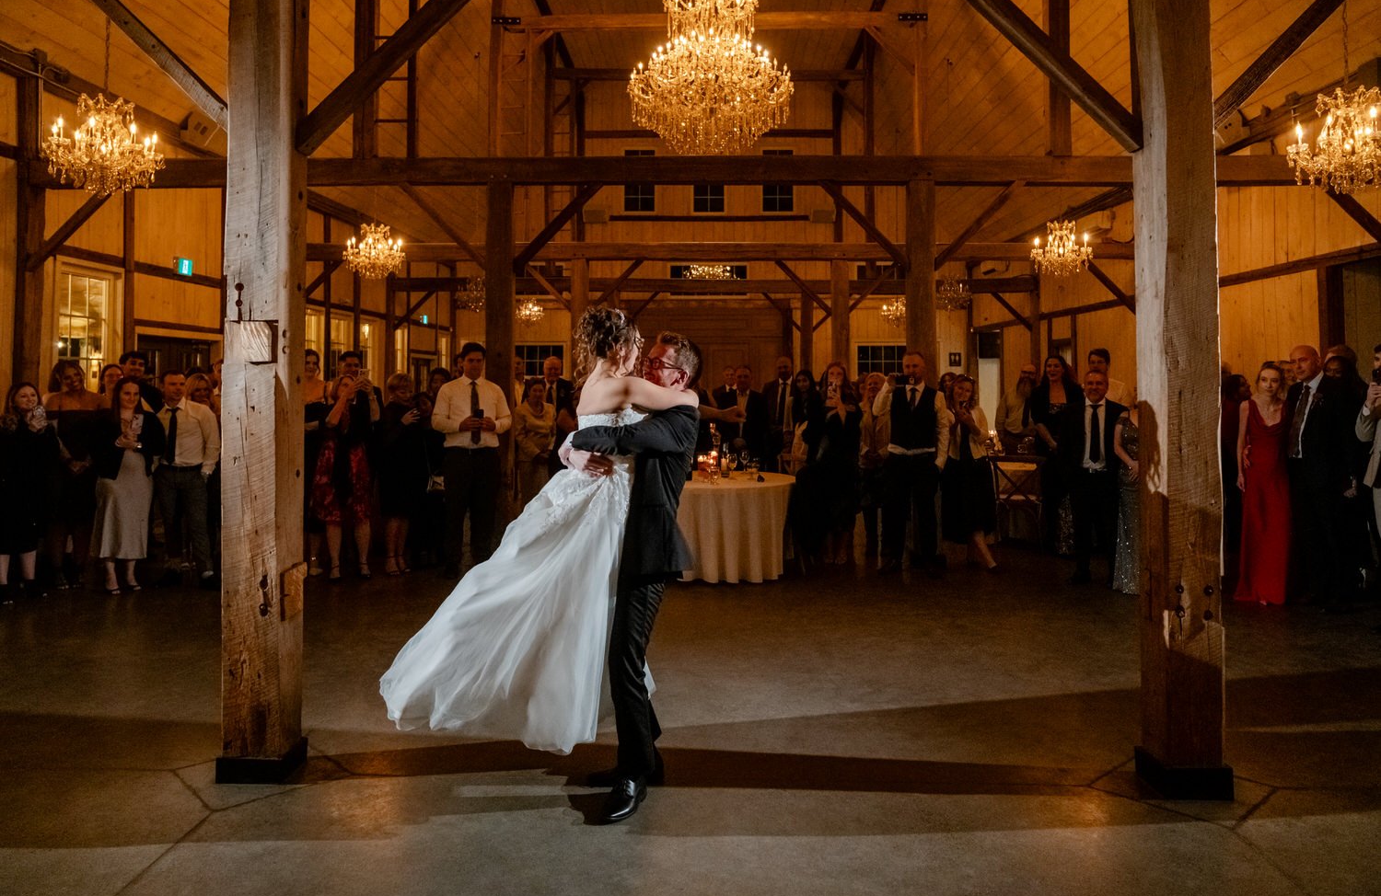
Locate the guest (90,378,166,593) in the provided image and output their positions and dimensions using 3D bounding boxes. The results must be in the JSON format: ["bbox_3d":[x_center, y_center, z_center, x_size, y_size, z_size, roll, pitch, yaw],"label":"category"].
[{"bbox_3d":[-4.279,0.287,7.000,0.530,1.630,0.380,-2,4,-36],"label":"guest"}]

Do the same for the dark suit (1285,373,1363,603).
[{"bbox_3d":[4.399,0.285,6.400,0.420,1.620,0.540,-2,3,-31],"label":"dark suit"}]

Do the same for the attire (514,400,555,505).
[{"bbox_3d":[-1.523,0.201,9.038,0.410,1.340,0.270,0,4,-7],"label":"attire"}]

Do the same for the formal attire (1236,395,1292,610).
[{"bbox_3d":[4.010,0.378,6.450,0.420,1.430,0.360,2,3,34],"label":"formal attire"}]

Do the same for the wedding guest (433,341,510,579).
[{"bbox_3d":[-1.732,0.094,7.300,0.600,1.860,0.420,-1,3,-16],"label":"wedding guest"}]

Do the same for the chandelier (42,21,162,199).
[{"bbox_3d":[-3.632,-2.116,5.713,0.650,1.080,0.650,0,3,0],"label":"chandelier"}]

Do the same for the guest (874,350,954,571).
[{"bbox_3d":[1.796,0.119,7.458,0.600,1.790,0.400,1,4,12],"label":"guest"}]

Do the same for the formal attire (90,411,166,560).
[{"bbox_3d":[-4.279,0.287,7.000,0.550,1.150,0.370,-2,4,-36],"label":"formal attire"}]

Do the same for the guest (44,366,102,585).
[{"bbox_3d":[-4.676,0.198,6.982,0.420,1.700,0.290,-2,4,-25],"label":"guest"}]

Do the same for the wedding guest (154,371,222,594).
[{"bbox_3d":[-3.965,0.246,7.250,0.520,1.710,0.360,-1,3,-14],"label":"wedding guest"}]

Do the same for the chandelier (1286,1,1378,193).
[{"bbox_3d":[4.087,-2.191,5.750,0.680,1.200,0.680,0,3,1],"label":"chandelier"}]

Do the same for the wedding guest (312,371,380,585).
[{"bbox_3d":[-2.809,0.220,7.500,0.540,1.680,0.460,-2,4,-30],"label":"wedding guest"}]

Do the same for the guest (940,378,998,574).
[{"bbox_3d":[2.304,0.194,7.634,0.460,1.615,0.420,1,4,20],"label":"guest"}]

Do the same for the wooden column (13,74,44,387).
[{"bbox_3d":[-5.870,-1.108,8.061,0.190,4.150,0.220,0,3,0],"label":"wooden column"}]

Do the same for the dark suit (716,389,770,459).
[{"bbox_3d":[0.513,0.131,9.233,0.500,1.450,0.290,0,4,6],"label":"dark suit"}]

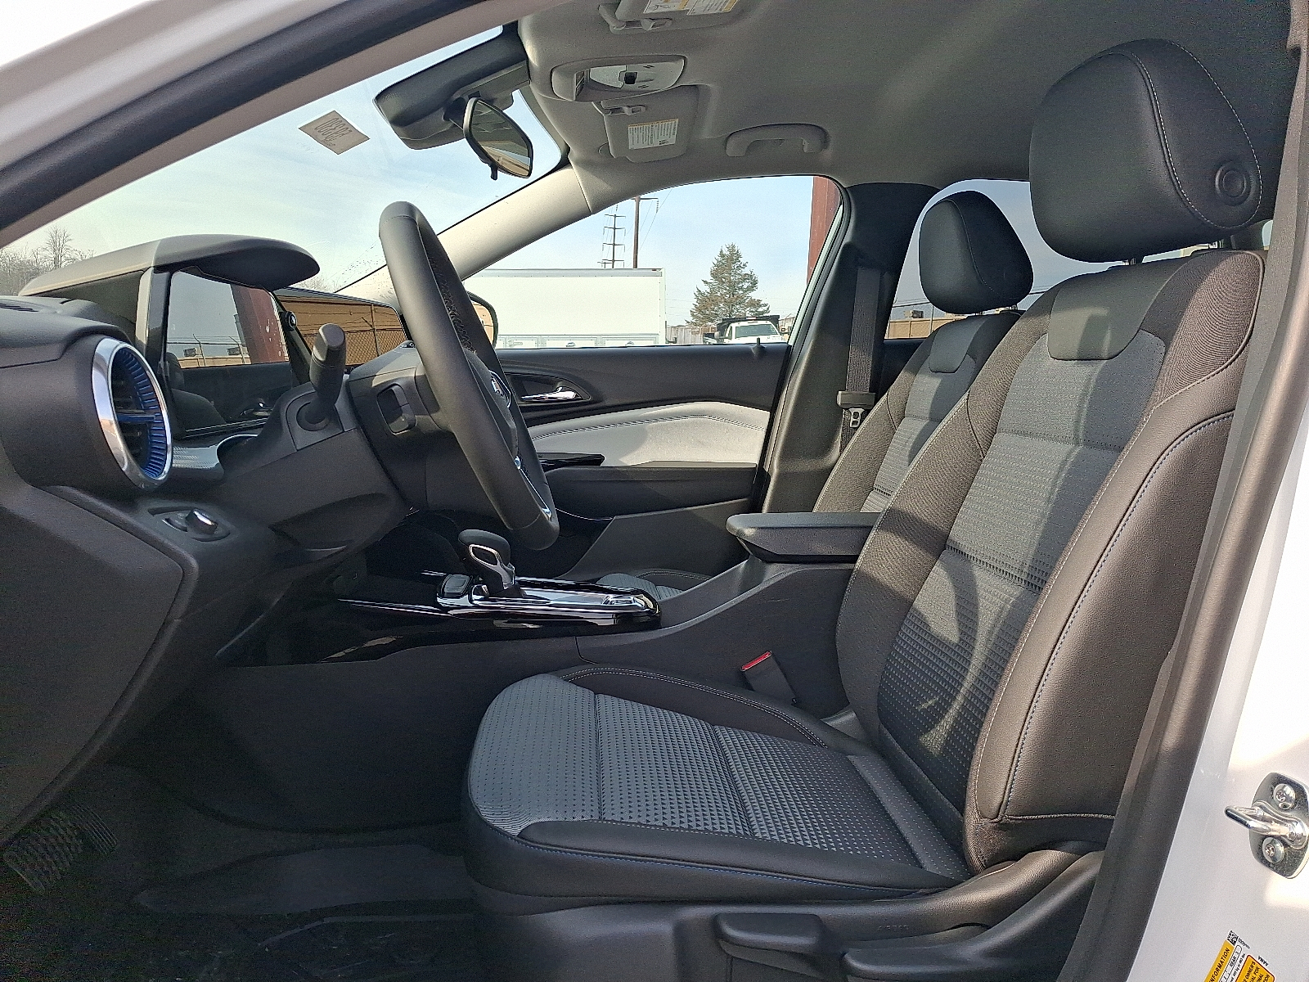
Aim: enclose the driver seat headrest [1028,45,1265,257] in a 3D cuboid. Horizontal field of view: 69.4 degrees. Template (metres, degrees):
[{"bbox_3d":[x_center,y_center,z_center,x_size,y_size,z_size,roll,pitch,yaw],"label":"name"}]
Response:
[{"bbox_3d":[0.500,-0.342,0.972,0.149,0.213,0.260,1,8,-5],"label":"driver seat headrest"}]

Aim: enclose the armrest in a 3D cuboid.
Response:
[{"bbox_3d":[0.245,0.058,1.371,0.288,0.052,0.155,1,8,-5],"label":"armrest"}]

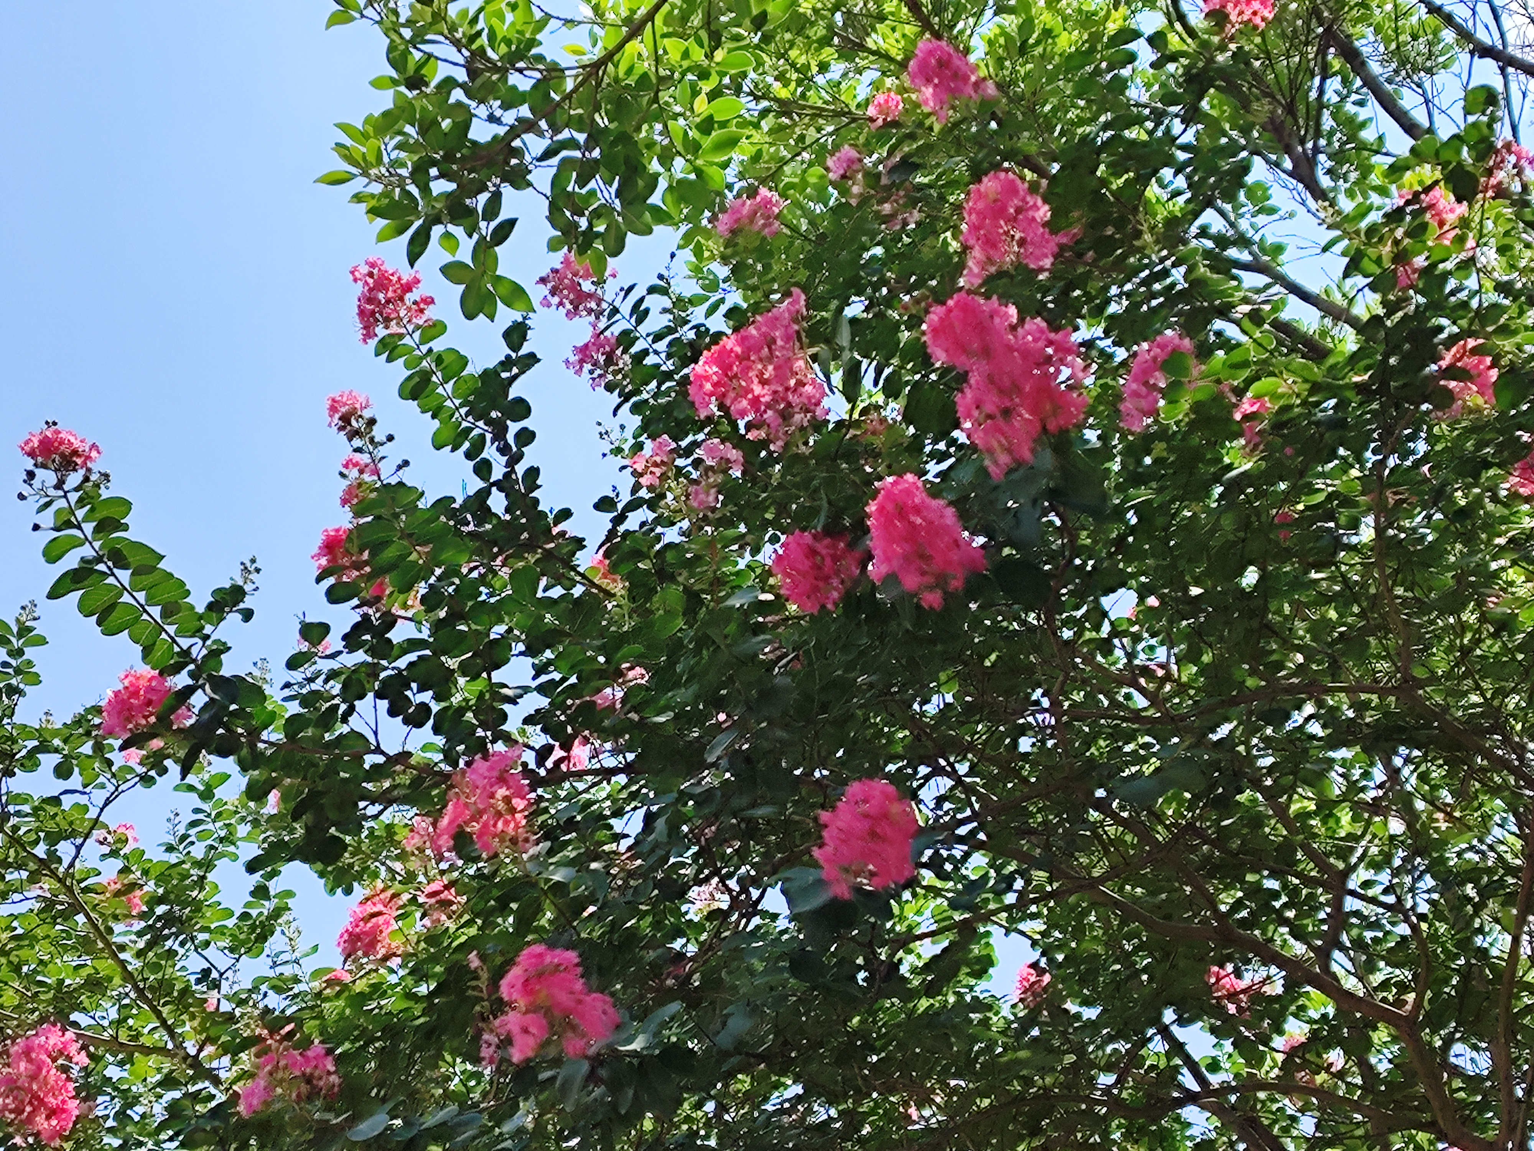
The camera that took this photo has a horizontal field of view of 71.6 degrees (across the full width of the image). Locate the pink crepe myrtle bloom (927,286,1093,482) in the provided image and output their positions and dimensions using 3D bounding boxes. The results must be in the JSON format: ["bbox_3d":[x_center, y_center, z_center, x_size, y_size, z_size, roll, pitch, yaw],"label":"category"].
[{"bbox_3d":[0.406,-0.324,1.800,0.282,0.307,0.239,0,-32,0],"label":"pink crepe myrtle bloom"}]

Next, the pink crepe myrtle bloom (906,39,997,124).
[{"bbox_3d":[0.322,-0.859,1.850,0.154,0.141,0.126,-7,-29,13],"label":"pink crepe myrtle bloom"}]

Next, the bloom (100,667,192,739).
[{"bbox_3d":[-1.110,0.230,1.900,0.163,0.120,0.119,19,-37,-27],"label":"bloom"}]

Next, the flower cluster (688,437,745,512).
[{"bbox_3d":[-0.097,-0.200,2.100,0.111,0.138,0.105,2,-32,-3],"label":"flower cluster"}]

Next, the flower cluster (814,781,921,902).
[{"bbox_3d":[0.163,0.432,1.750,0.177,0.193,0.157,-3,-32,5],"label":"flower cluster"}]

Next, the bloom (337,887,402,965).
[{"bbox_3d":[-0.823,0.726,2.200,0.136,0.156,0.119,0,-32,0],"label":"bloom"}]

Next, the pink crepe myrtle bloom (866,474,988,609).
[{"bbox_3d":[0.241,-0.051,1.600,0.178,0.192,0.156,-5,-28,9],"label":"pink crepe myrtle bloom"}]

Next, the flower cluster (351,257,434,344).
[{"bbox_3d":[-0.704,-0.518,2.000,0.158,0.160,0.129,0,-32,0],"label":"flower cluster"}]

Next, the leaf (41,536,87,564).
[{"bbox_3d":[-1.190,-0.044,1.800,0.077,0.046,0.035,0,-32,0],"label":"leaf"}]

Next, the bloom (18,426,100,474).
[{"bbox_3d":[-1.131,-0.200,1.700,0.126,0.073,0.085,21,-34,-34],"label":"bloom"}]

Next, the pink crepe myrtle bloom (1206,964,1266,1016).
[{"bbox_3d":[1.147,1.014,2.600,0.146,0.122,0.109,0,-32,0],"label":"pink crepe myrtle bloom"}]

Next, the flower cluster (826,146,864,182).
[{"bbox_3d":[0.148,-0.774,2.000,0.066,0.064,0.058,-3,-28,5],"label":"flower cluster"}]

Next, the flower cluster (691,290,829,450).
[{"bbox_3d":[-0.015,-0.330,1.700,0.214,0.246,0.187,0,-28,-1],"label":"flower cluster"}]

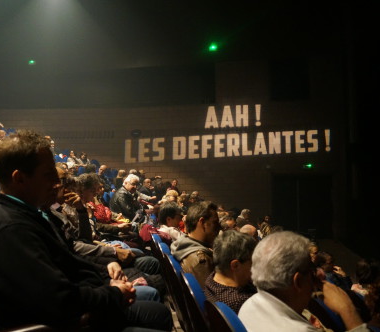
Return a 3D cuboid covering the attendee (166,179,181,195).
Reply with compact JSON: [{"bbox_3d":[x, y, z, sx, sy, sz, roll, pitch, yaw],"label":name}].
[{"bbox_3d":[-0.420,1.000,12.200,0.680,1.250,0.520,0,0,37],"label":"attendee"}]

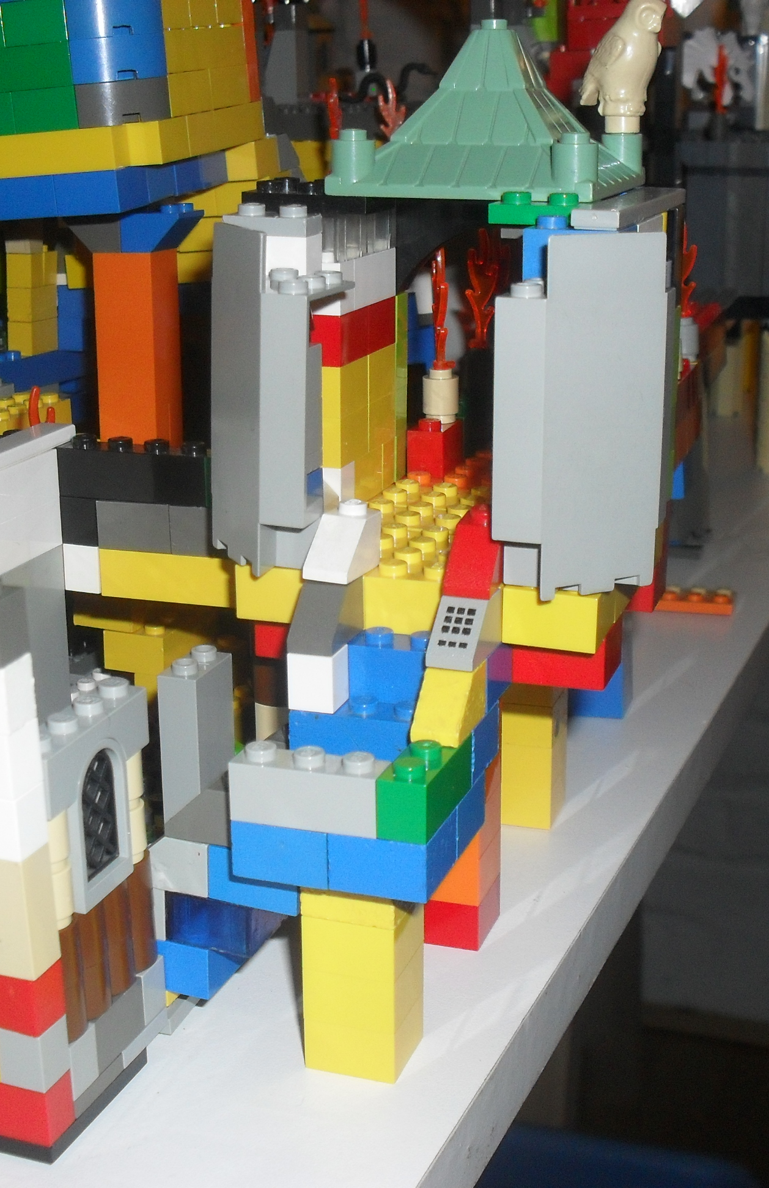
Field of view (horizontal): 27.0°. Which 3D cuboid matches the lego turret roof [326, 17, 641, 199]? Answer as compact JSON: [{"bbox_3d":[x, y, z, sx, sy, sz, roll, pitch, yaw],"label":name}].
[{"bbox_3d":[0.020,-0.089,0.293,0.048,0.030,0.048,6,19,18],"label":"lego turret roof"}]

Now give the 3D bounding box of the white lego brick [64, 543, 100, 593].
[{"bbox_3d":[-0.058,-0.006,0.320,0.008,0.010,0.008,5,17,19],"label":"white lego brick"}]

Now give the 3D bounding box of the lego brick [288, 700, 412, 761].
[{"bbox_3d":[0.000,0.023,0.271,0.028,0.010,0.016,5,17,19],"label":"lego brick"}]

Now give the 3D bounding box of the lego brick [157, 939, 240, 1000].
[{"bbox_3d":[-0.035,0.064,0.293,0.016,0.010,0.018,5,17,19],"label":"lego brick"}]

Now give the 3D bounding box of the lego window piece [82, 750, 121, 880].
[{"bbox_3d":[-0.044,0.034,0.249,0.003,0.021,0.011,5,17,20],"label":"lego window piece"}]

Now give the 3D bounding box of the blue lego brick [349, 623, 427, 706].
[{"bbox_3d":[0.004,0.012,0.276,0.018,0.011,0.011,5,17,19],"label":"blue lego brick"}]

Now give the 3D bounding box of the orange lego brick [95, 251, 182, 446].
[{"bbox_3d":[-0.063,-0.065,0.413,0.016,0.049,0.016,4,16,16],"label":"orange lego brick"}]

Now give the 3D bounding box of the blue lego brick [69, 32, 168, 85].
[{"bbox_3d":[-0.061,-0.123,0.365,0.016,0.011,0.016,1,21,18],"label":"blue lego brick"}]

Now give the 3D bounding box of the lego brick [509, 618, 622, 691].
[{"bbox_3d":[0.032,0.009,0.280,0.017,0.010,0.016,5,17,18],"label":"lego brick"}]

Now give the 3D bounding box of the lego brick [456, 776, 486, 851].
[{"bbox_3d":[0.006,0.035,0.264,0.017,0.011,0.016,5,17,19],"label":"lego brick"}]

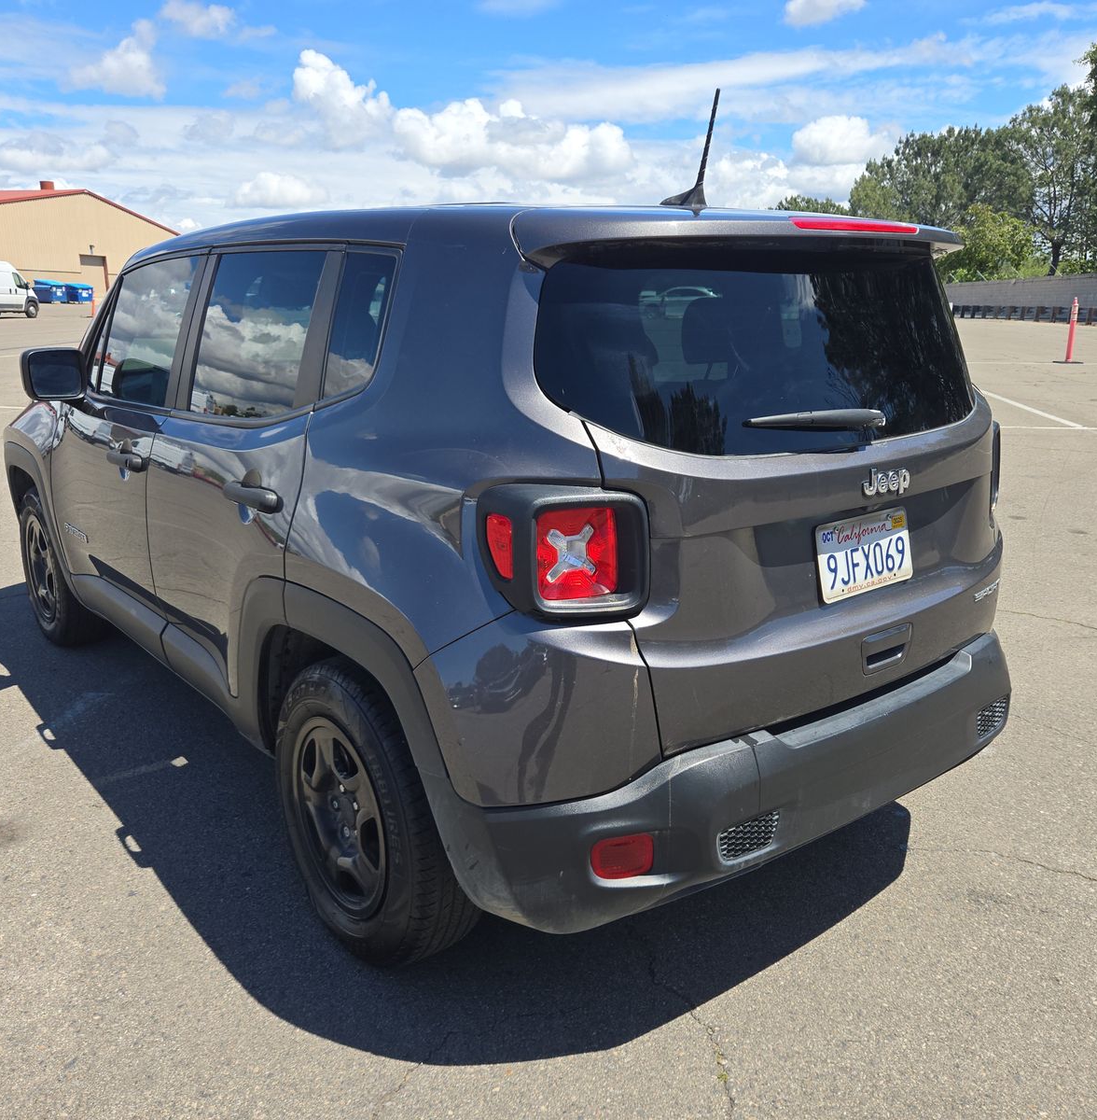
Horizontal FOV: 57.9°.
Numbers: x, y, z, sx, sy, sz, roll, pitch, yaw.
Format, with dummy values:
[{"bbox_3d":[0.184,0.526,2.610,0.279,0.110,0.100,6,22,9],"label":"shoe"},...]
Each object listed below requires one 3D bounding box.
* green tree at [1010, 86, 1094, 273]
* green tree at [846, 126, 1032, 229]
[{"bbox_3d":[33.021,-23.574,64.334,5.800,13.200,5.600,8,16,25],"label":"green tree"},{"bbox_3d":[26.264,-23.541,68.312,12.500,13.200,12.000,0,15,0],"label":"green tree"}]

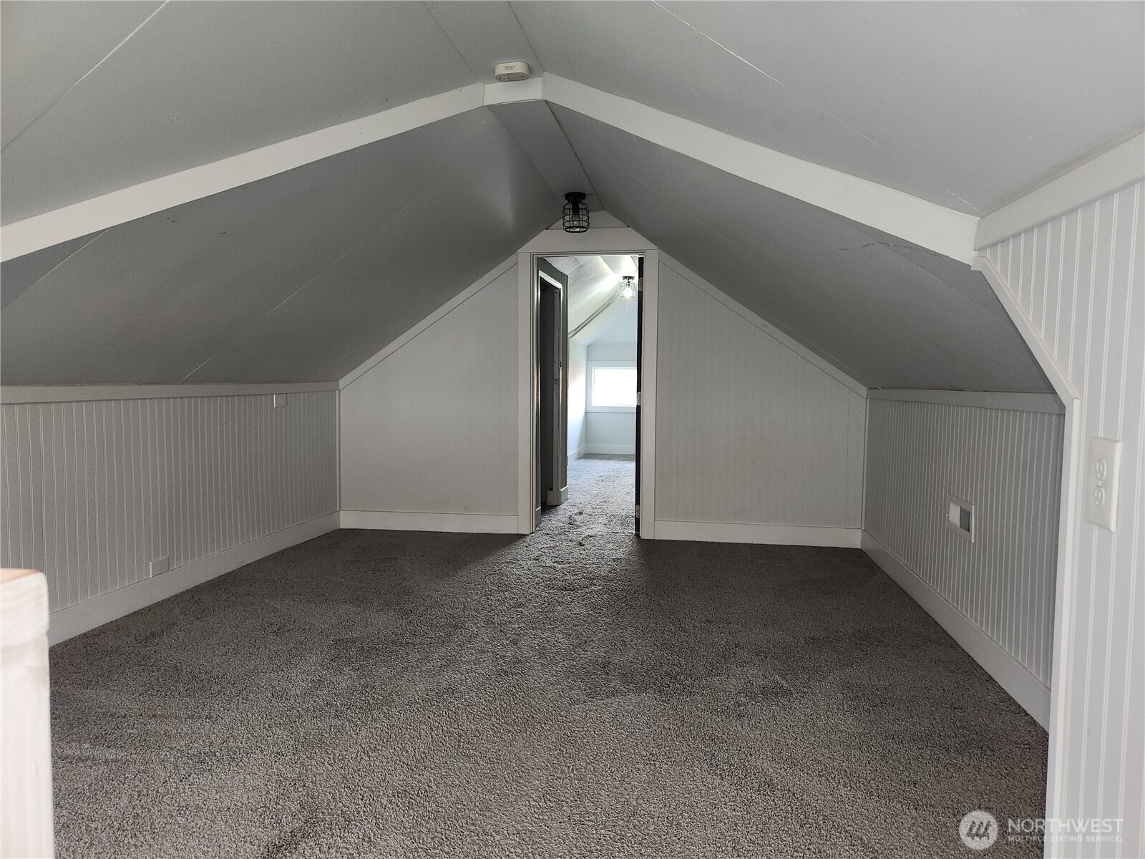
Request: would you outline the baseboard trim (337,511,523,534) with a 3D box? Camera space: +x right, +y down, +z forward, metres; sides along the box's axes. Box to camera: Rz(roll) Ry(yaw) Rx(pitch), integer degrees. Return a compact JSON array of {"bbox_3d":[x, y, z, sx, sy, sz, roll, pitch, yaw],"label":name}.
[{"bbox_3d":[-0.966,0.617,5.075,1.232,0.120,0.020,1,4,9],"label":"baseboard trim"}]

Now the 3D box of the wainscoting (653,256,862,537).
[{"bbox_3d":[1.152,-0.165,4.683,1.253,1.760,0.030,1,4,9],"label":"wainscoting"}]

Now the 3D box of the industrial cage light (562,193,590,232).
[{"bbox_3d":[0.021,-1.255,4.407,0.162,0.199,0.162,1,4,0],"label":"industrial cage light"}]

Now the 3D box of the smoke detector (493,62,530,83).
[{"bbox_3d":[-0.218,-1.302,2.775,0.129,0.039,0.073,1,4,9],"label":"smoke detector"}]

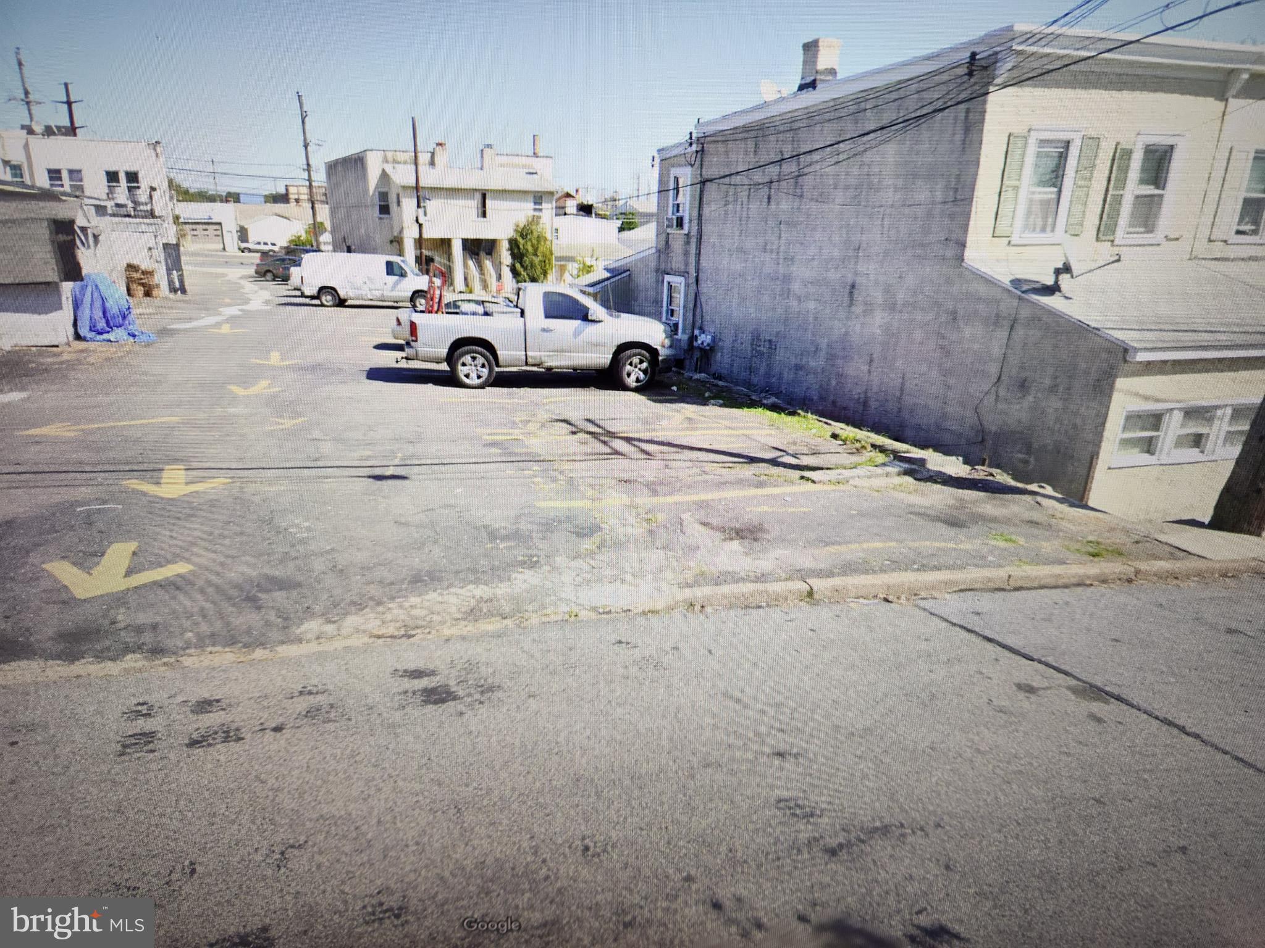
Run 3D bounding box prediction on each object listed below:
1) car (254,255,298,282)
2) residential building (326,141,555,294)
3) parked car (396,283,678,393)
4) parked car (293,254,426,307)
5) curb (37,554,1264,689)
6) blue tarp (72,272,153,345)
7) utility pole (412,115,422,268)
[{"bbox_3d":[-20.110,-12.389,50.479,4.850,1.460,1.850,0,18,-4],"label":"car"},{"bbox_3d":[-12.038,-15.865,51.748,8.800,7.700,15.000,-9,21,-28],"label":"residential building"},{"bbox_3d":[-1.747,-2.757,16.598,5.250,1.920,2.030,-2,18,-10],"label":"parked car"},{"bbox_3d":[-10.143,-7.672,33.367,5.500,2.100,2.030,1,18,-1],"label":"parked car"},{"bbox_3d":[0.750,0.920,6.100,9.600,0.180,0.300,-2,19,-12],"label":"curb"},{"bbox_3d":[-12.807,-4.192,20.912,1.750,1.600,1.200,-2,18,-9],"label":"blue tarp"},{"bbox_3d":[-9.699,-12.046,38.276,0.250,7.900,0.250,-2,18,-9],"label":"utility pole"}]

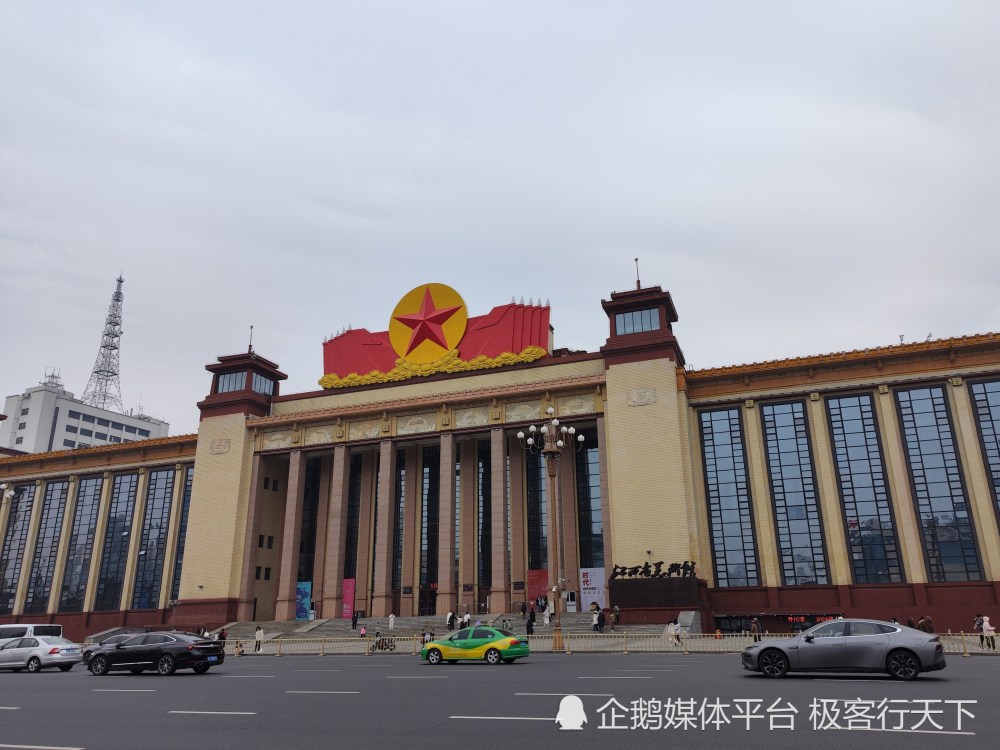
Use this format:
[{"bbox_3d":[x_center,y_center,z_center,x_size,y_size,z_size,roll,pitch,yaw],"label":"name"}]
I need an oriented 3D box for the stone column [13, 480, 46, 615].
[{"bbox_3d":[-66.217,24.210,97.795,1.150,18.235,0.800,-8,-20,19],"label":"stone column"}]

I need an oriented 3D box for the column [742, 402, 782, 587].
[{"bbox_3d":[24.903,11.113,66.031,1.900,17.310,1.000,-7,-20,18],"label":"column"}]

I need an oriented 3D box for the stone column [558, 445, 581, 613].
[{"bbox_3d":[7.808,16.757,78.272,1.400,18.922,1.200,-7,-20,18],"label":"stone column"}]

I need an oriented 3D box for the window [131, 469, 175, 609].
[{"bbox_3d":[-44.811,21.003,90.040,4.291,17.862,0.300,-7,-20,18],"label":"window"}]

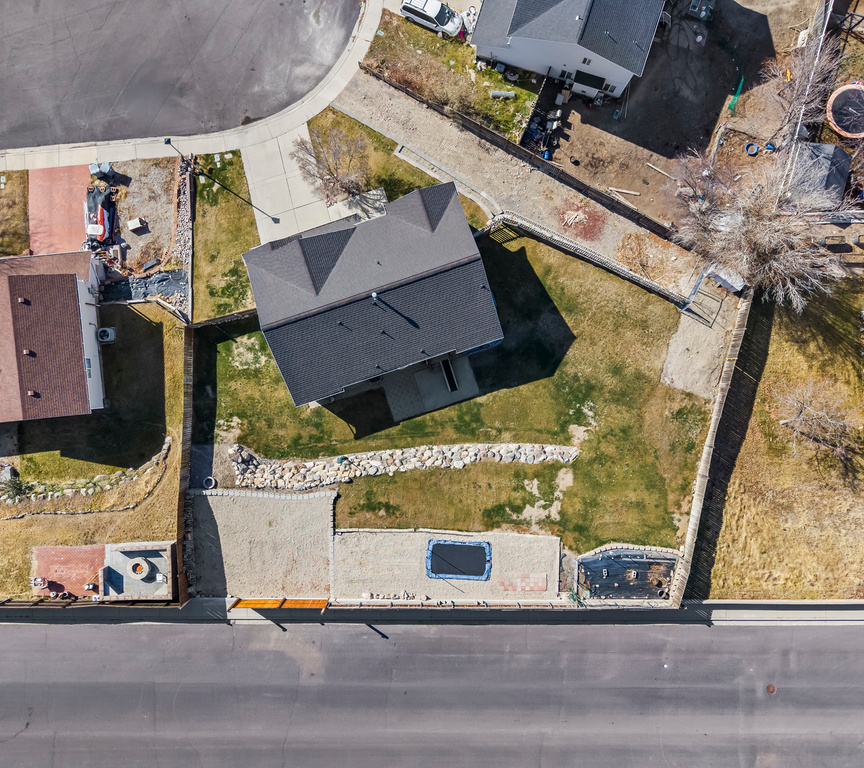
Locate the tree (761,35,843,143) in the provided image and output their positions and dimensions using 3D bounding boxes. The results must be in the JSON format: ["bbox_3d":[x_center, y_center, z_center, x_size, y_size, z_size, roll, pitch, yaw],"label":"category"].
[{"bbox_3d":[25.470,-20.100,48.800,4.600,7.000,5.500,0,90,0],"label":"tree"}]

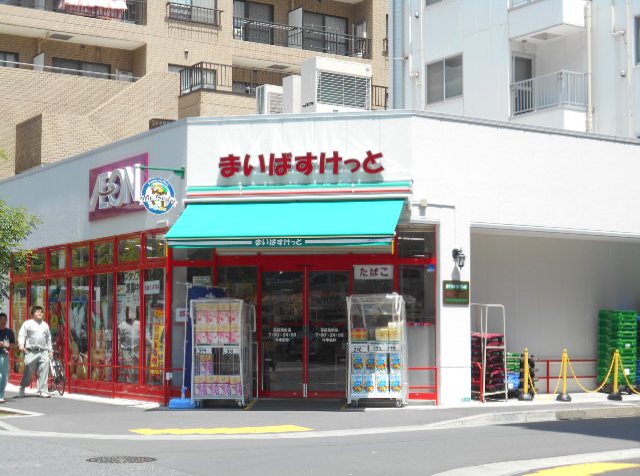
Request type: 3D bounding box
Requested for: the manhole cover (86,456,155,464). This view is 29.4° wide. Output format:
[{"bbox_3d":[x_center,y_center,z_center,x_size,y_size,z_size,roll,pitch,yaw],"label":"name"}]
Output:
[{"bbox_3d":[-1.868,2.120,11.514,0.670,0.040,0.670,0,-4,0],"label":"manhole cover"}]

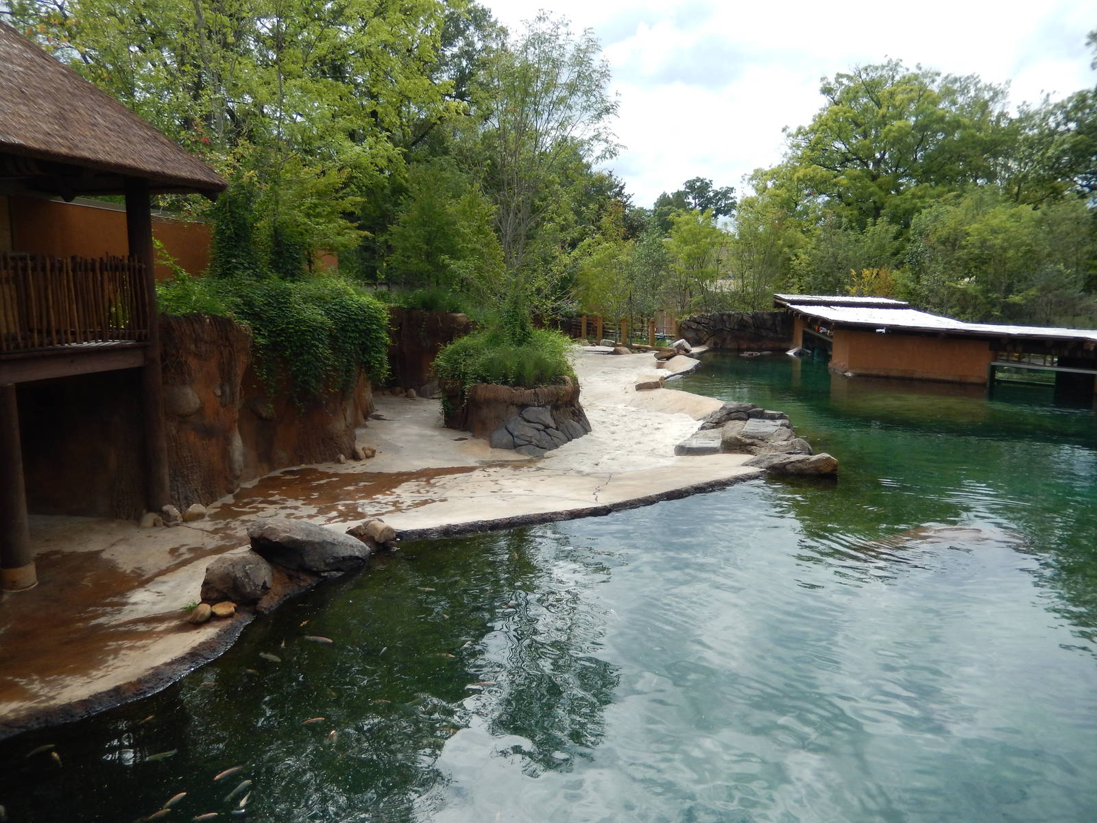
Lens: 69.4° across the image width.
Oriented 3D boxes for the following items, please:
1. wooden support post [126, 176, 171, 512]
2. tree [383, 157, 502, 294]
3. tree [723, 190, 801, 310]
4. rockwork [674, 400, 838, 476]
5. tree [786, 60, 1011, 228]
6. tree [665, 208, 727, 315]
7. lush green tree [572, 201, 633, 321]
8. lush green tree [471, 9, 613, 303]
[{"bbox_3d":[-5.465,-0.825,10.834,0.300,4.626,0.300,0,9,0],"label":"wooden support post"},{"bbox_3d":[-3.642,-6.300,27.159,4.083,4.647,3.914,0,9,0],"label":"tree"},{"bbox_3d":[12.145,-8.863,45.003,4.381,7.216,4.326,0,9,0],"label":"tree"},{"bbox_3d":[4.068,0.356,16.846,2.987,0.721,5.150,1,9,6],"label":"rockwork"},{"bbox_3d":[24.666,-16.116,55.846,15.941,16.428,15.965,0,9,0],"label":"tree"},{"bbox_3d":[8.109,-7.934,43.586,3.442,6.170,3.605,0,9,0],"label":"tree"},{"bbox_3d":[2.855,-7.489,41.570,3.147,6.728,3.193,0,9,0],"label":"lush green tree"},{"bbox_3d":[-0.069,-5.448,18.117,3.368,6.964,3.399,0,9,0],"label":"lush green tree"}]

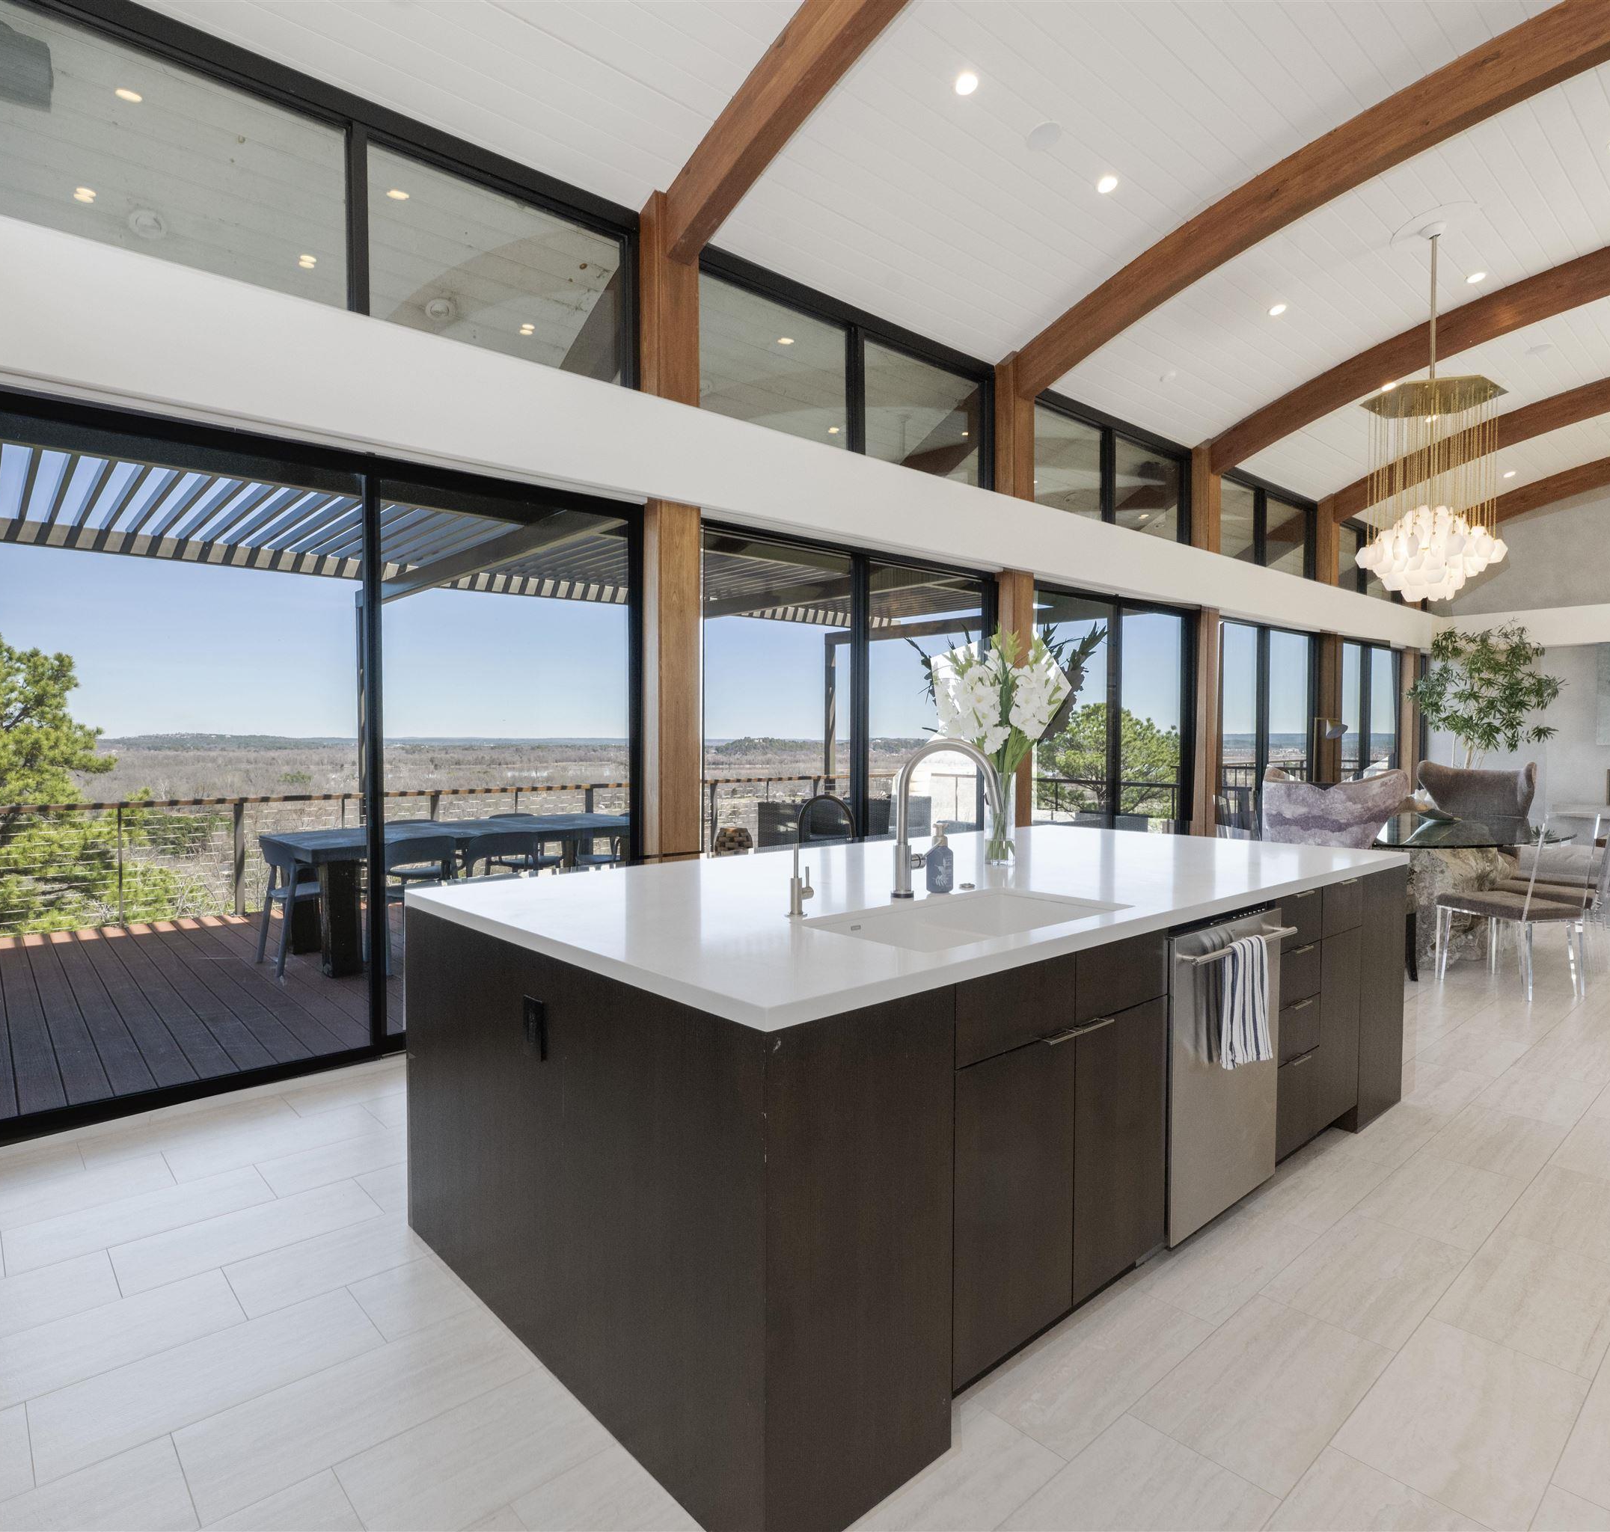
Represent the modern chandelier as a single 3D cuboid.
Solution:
[{"bbox_3d":[3.841,-2.156,5.478,0.820,2.300,0.780,-1,2,-40],"label":"modern chandelier"}]

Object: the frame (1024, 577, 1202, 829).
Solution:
[{"bbox_3d":[2.454,-0.125,7.249,2.560,2.470,0.140,-1,2,-40],"label":"frame"}]

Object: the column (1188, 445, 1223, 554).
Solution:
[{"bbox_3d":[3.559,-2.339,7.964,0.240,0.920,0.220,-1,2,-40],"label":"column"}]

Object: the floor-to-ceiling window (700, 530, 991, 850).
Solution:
[{"bbox_3d":[0.321,-0.076,5.459,2.520,2.470,0.140,-1,2,-40],"label":"floor-to-ceiling window"}]

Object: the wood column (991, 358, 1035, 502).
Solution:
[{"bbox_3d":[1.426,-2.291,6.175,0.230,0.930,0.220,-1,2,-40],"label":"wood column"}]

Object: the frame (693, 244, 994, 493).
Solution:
[{"bbox_3d":[0.317,-2.240,5.382,2.500,0.930,0.140,-1,2,-40],"label":"frame"}]

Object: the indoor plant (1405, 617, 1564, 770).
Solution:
[{"bbox_3d":[7.453,-0.242,9.802,1.350,2.580,1.350,-1,2,-40],"label":"indoor plant"}]

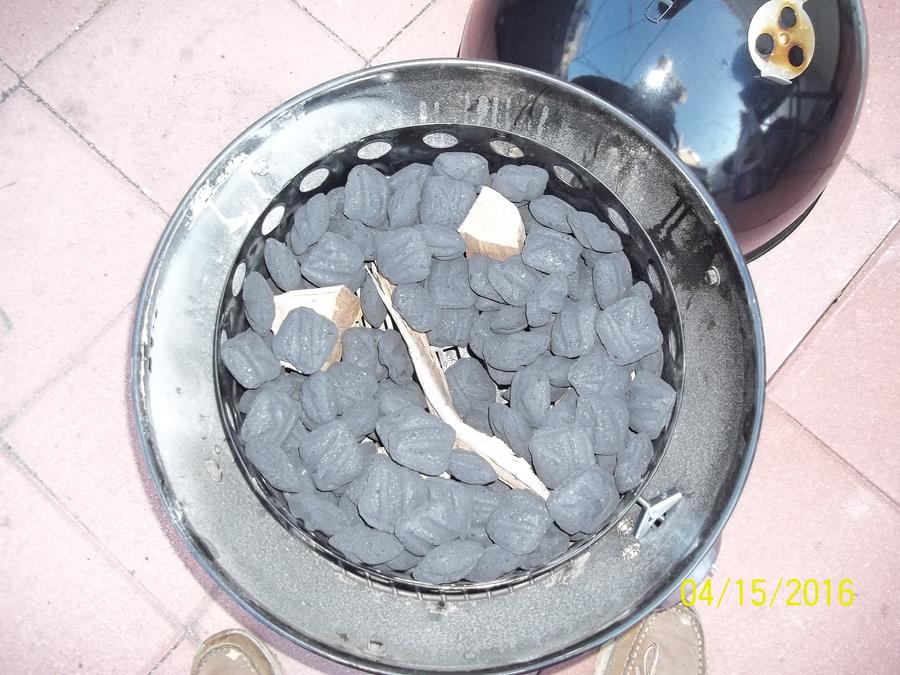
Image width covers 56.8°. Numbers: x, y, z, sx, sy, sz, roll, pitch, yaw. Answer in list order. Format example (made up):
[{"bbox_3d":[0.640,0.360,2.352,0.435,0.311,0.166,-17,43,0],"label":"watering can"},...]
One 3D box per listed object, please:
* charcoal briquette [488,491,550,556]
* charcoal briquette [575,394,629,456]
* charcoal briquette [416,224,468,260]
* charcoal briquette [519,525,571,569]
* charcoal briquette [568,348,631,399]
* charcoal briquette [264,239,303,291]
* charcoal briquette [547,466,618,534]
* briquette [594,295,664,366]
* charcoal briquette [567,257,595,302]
[{"bbox_3d":[0.054,0.144,0.646,0.049,0.026,0.049,12,66,15],"label":"charcoal briquette"},{"bbox_3d":[0.126,0.071,0.680,0.050,0.030,0.050,-6,87,4],"label":"charcoal briquette"},{"bbox_3d":[-0.011,-0.086,0.728,0.050,0.030,0.050,7,47,-4],"label":"charcoal briquette"},{"bbox_3d":[0.076,0.165,0.665,0.049,0.049,0.026,-30,120,-1],"label":"charcoal briquette"},{"bbox_3d":[0.127,0.029,0.703,0.050,0.029,0.050,0,85,0],"label":"charcoal briquette"},{"bbox_3d":[-0.143,-0.063,0.715,0.028,0.052,0.053,-31,90,5],"label":"charcoal briquette"},{"bbox_3d":[0.104,0.129,0.660,0.050,0.029,0.050,-41,59,0],"label":"charcoal briquette"},{"bbox_3d":[0.146,-0.006,0.678,0.049,0.030,0.052,-36,71,19],"label":"briquette"},{"bbox_3d":[0.113,-0.050,0.735,0.050,0.030,0.050,-11,82,-5],"label":"charcoal briquette"}]

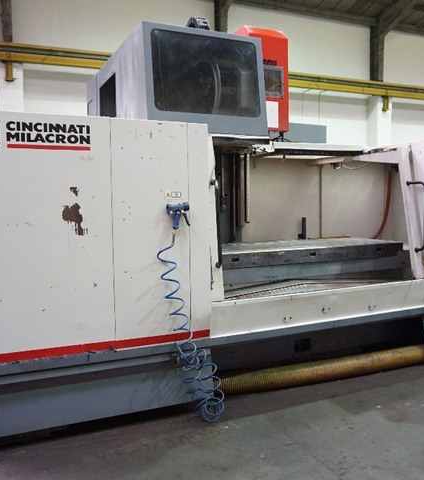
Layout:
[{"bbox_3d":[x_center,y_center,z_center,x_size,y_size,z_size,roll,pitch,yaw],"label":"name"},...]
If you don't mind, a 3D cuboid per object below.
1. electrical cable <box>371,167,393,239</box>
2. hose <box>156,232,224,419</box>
[{"bbox_3d":[2.032,-0.430,5.750,0.173,0.878,0.170,-3,5,-23],"label":"electrical cable"},{"bbox_3d":[-0.142,0.561,3.230,0.410,1.215,0.200,-3,5,-23],"label":"hose"}]

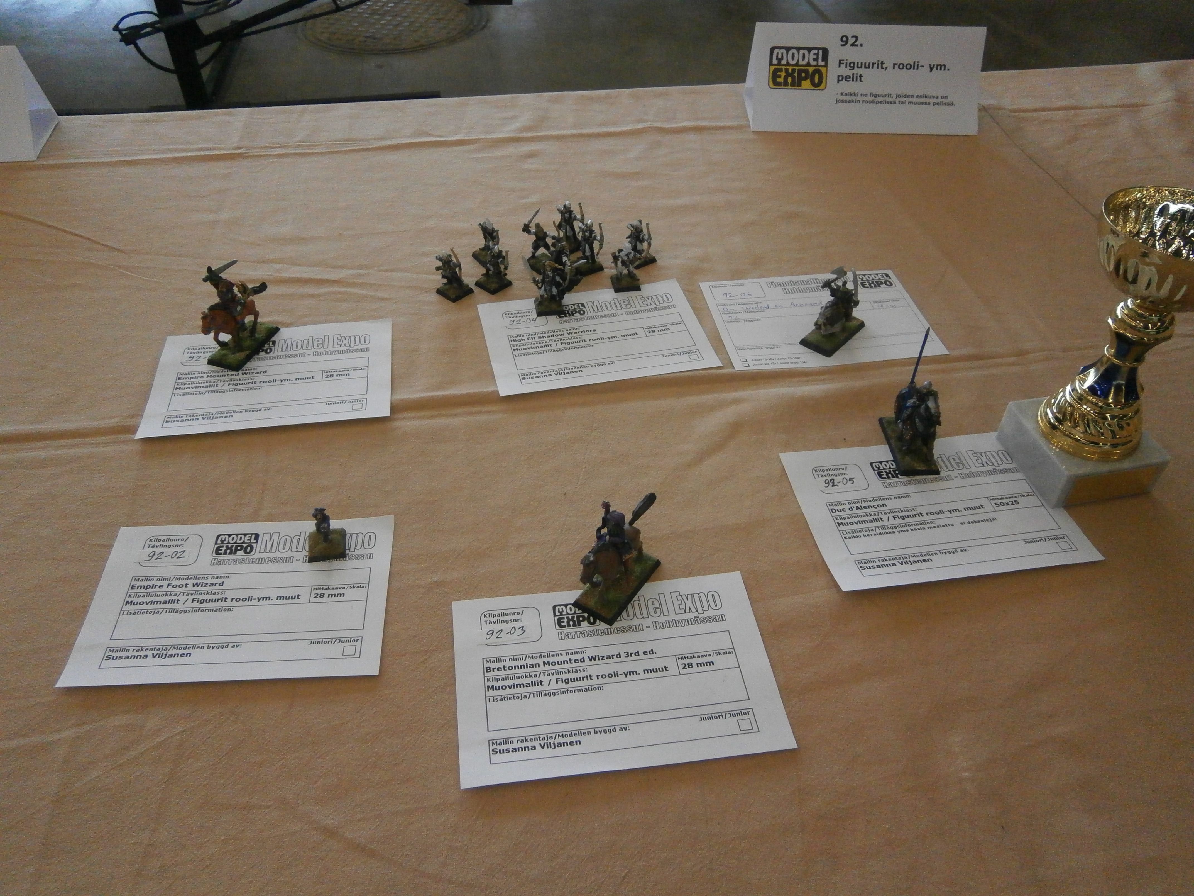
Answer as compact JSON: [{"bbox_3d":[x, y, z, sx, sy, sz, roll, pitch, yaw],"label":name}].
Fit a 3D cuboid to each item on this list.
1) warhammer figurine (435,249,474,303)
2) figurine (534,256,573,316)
[{"bbox_3d":[-0.104,-0.128,0.650,0.023,0.036,0.022,-33,54,-30],"label":"warhammer figurine"},{"bbox_3d":[-0.032,-0.114,0.623,0.027,0.040,0.021,-3,45,-4],"label":"figurine"}]

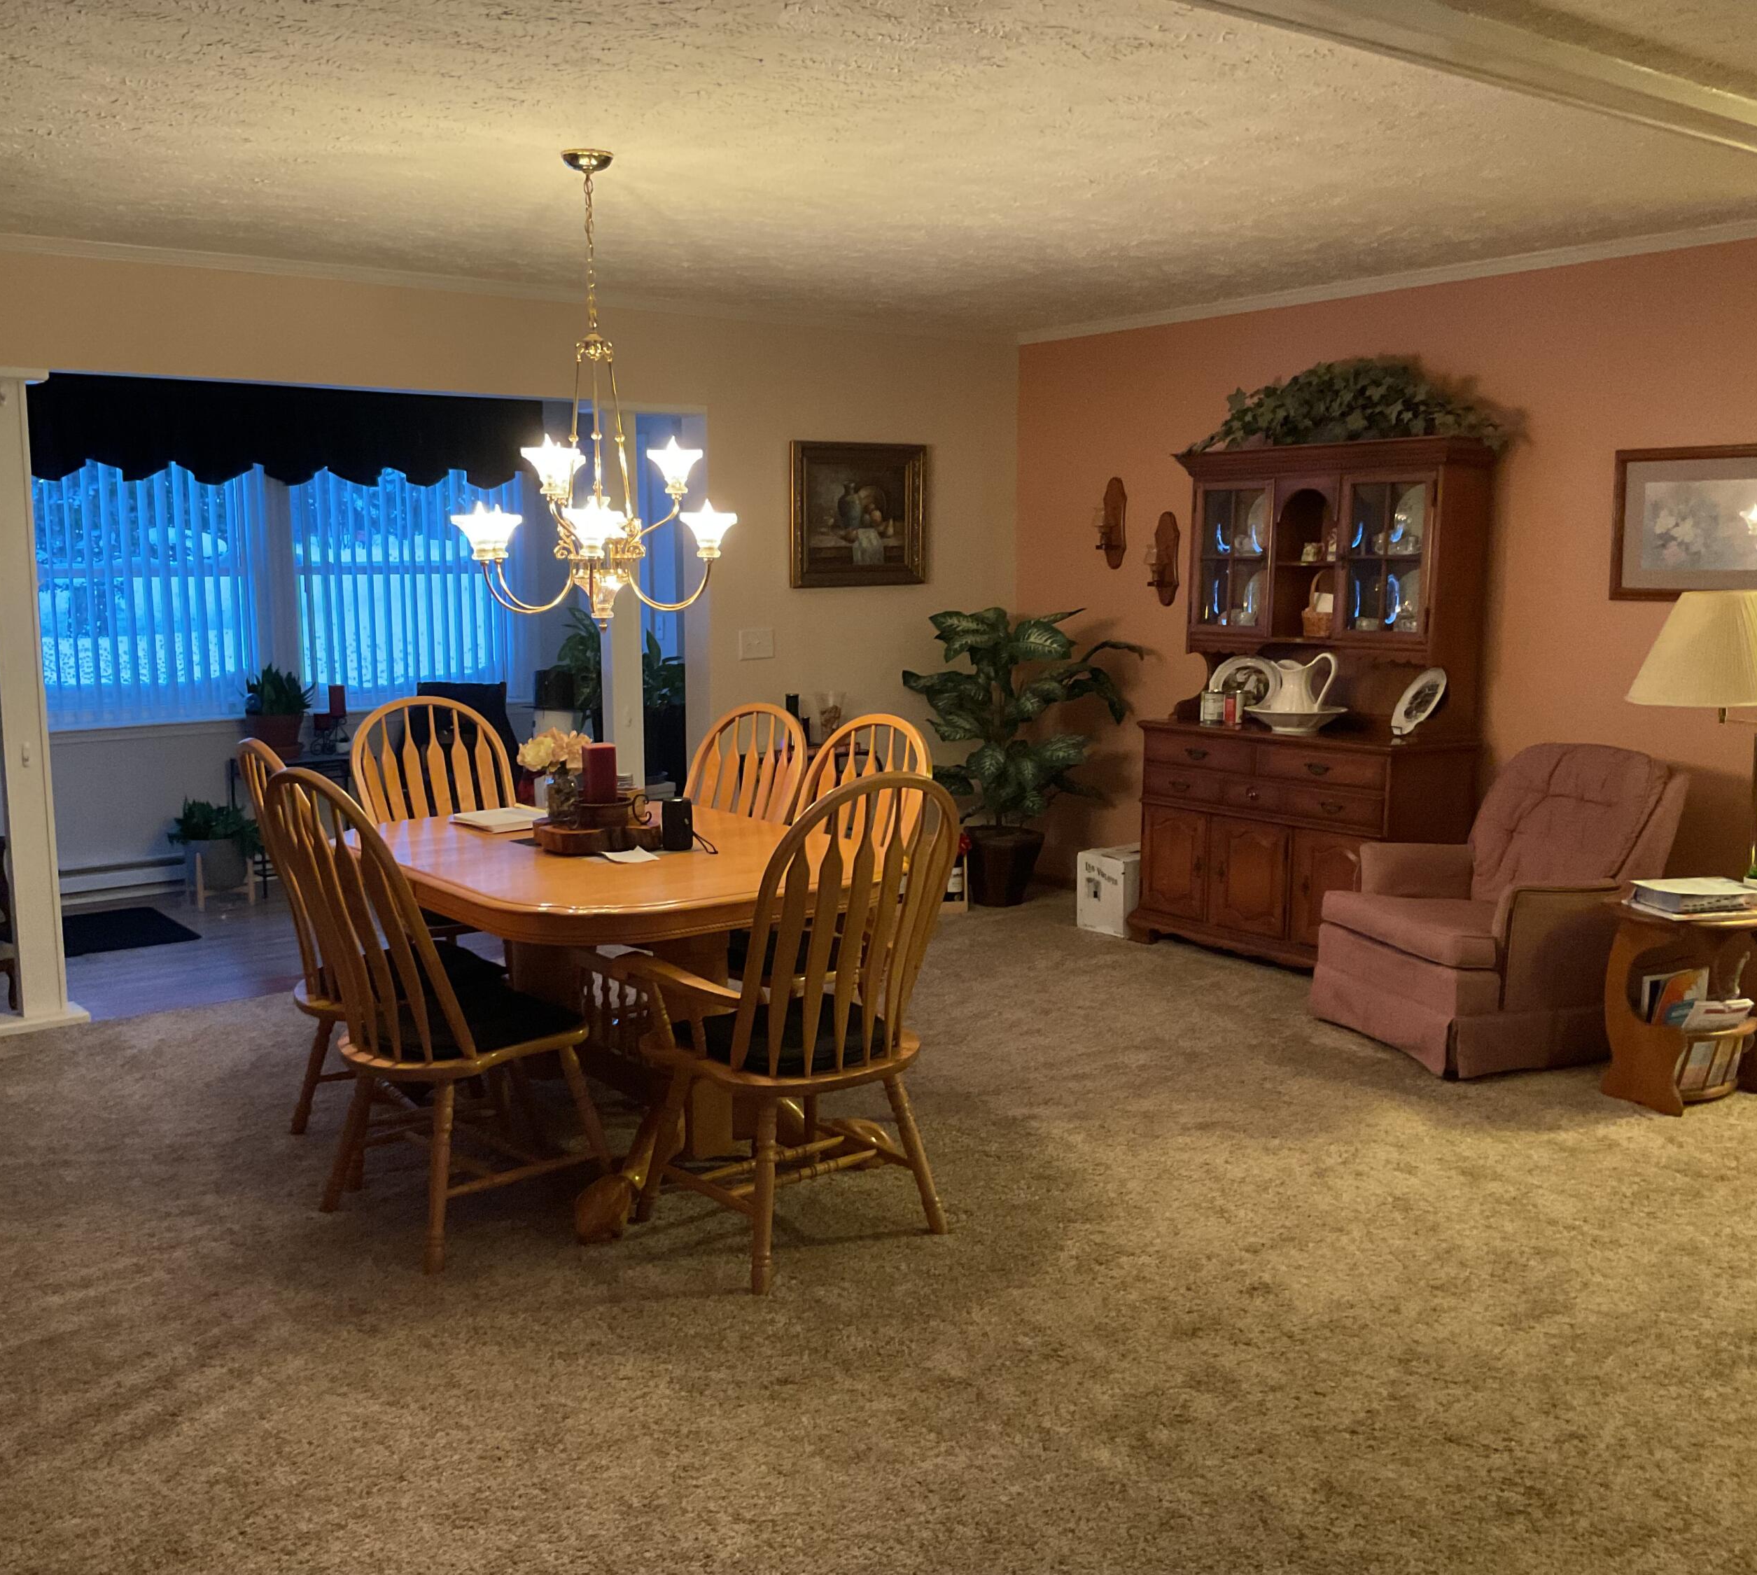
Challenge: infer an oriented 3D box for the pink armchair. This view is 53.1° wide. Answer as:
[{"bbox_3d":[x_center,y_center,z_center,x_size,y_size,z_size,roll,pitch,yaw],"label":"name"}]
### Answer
[{"bbox_3d":[1.892,0.313,5.393,0.840,0.900,0.720,-3,8,-20],"label":"pink armchair"}]

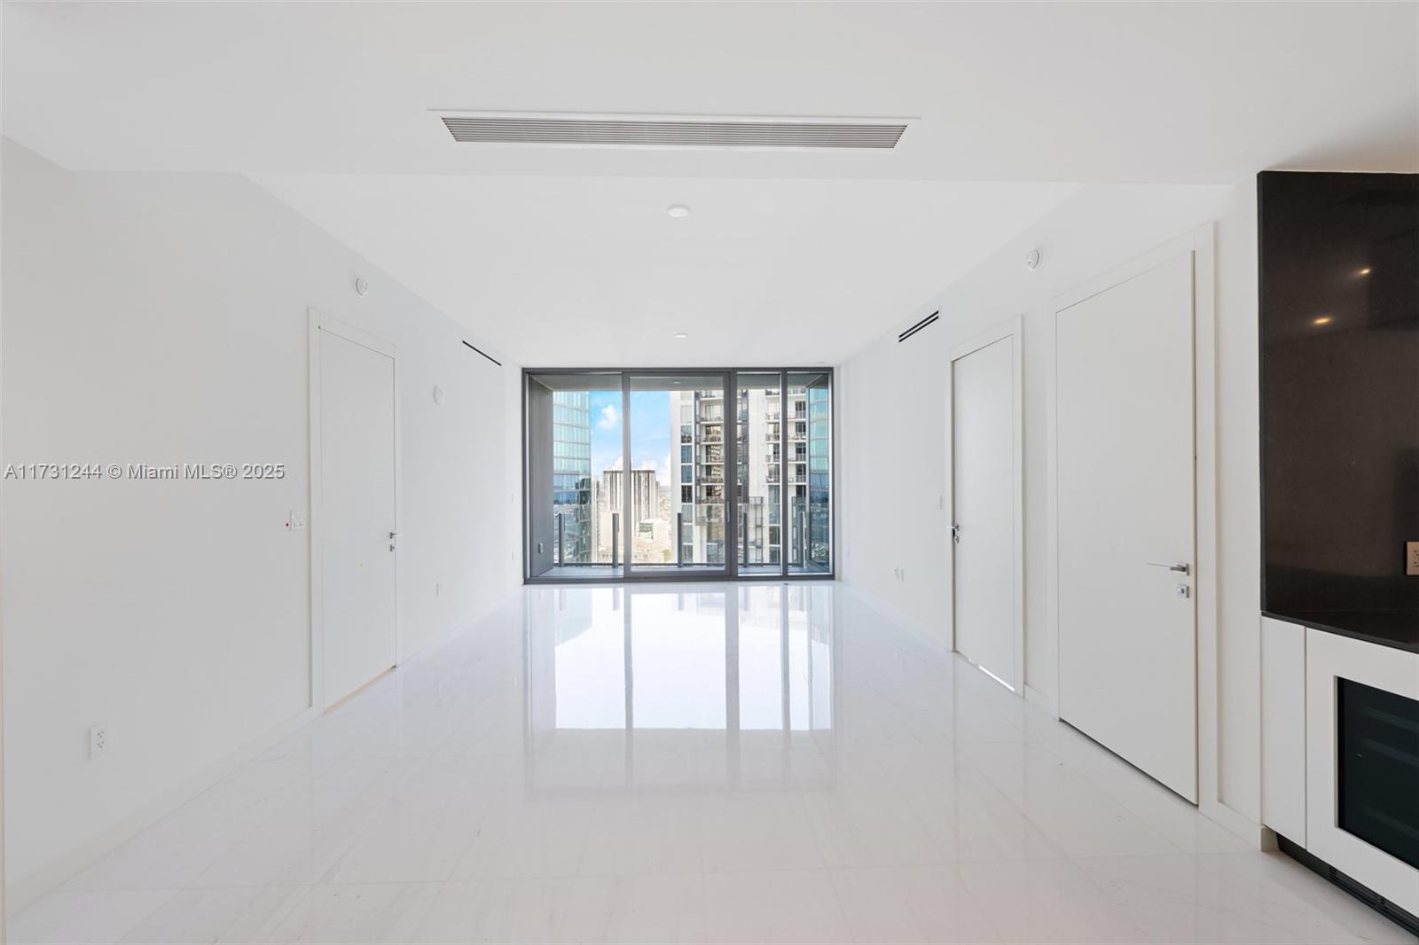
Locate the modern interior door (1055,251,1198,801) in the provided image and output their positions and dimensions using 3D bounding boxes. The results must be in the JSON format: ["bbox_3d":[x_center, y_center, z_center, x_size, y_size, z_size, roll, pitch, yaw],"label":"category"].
[{"bbox_3d":[2.114,0.256,2.839,0.050,2.415,0.887,0,0,-2],"label":"modern interior door"}]

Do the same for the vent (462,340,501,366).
[{"bbox_3d":[-2.585,-1.340,6.279,0.030,0.050,1.198,0,0,-2],"label":"vent"}]

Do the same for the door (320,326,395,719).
[{"bbox_3d":[-2.475,0.300,3.911,0.050,2.415,0.872,0,0,-2],"label":"door"}]

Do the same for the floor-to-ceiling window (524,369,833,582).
[{"bbox_3d":[-0.398,0.035,7.712,4.296,2.978,0.130,0,0,-2],"label":"floor-to-ceiling window"}]

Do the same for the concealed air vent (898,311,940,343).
[{"bbox_3d":[1.992,-1.375,5.257,0.030,0.090,0.934,0,0,-2],"label":"concealed air vent"}]

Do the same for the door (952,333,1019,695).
[{"bbox_3d":[2.058,0.264,4.149,0.050,2.415,0.846,0,0,-2],"label":"door"}]

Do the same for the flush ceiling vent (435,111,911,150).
[{"bbox_3d":[-0.102,-1.159,1.864,1.553,0.030,0.166,0,0,-2],"label":"flush ceiling vent"}]

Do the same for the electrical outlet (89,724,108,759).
[{"bbox_3d":[-2.368,1.046,2.148,0.012,0.123,0.076,0,0,-2],"label":"electrical outlet"}]

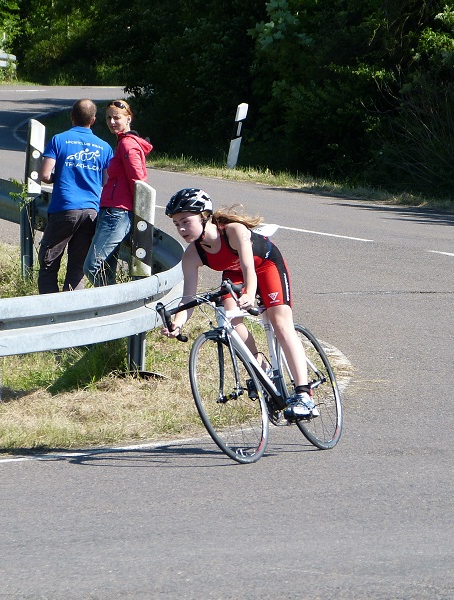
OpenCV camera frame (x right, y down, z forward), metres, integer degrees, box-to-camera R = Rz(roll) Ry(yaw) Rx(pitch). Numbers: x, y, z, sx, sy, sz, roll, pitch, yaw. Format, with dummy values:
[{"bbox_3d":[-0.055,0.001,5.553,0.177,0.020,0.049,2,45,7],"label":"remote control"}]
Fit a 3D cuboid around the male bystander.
[{"bbox_3d":[-1.086,-0.570,32.300,0.510,1.740,0.400,-1,3,-14],"label":"male bystander"}]

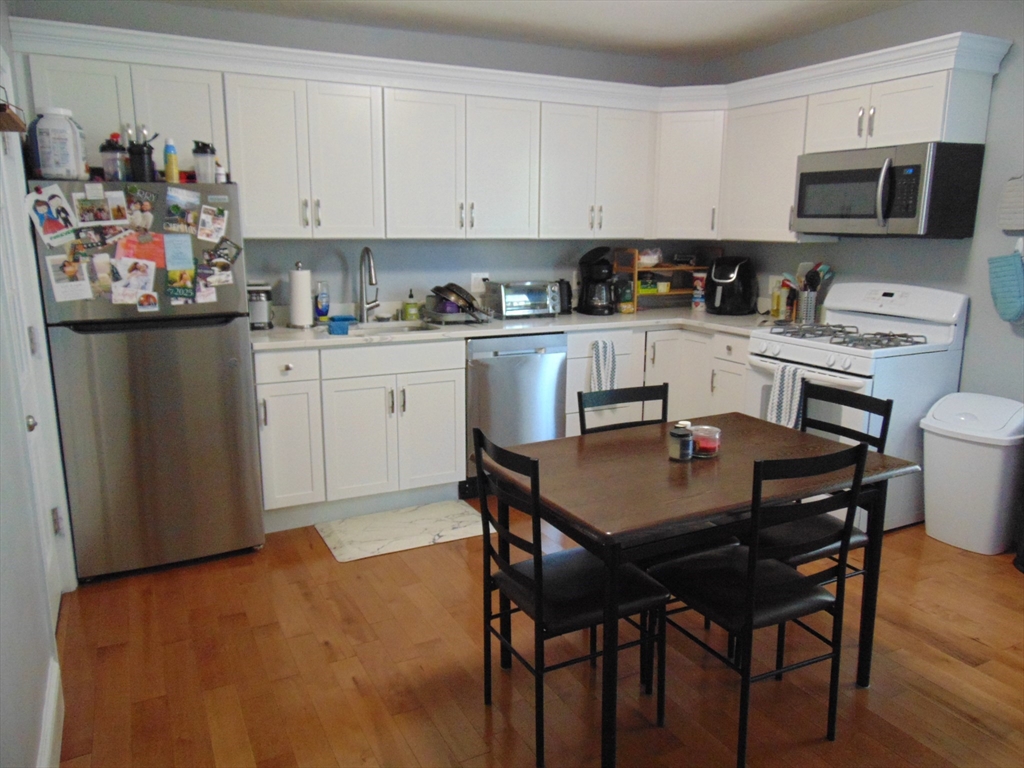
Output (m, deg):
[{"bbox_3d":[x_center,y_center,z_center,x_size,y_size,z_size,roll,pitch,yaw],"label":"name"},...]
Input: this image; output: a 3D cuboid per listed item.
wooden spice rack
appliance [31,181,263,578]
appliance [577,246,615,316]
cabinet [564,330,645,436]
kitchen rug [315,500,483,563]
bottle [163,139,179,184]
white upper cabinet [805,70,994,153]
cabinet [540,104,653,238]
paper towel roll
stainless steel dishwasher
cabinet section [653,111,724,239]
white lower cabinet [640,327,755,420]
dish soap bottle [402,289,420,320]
[{"bbox_3d":[1.005,-0.699,4.926,0.585,0.403,0.245,-5,13,-26],"label":"wooden spice rack"},{"bbox_3d":[-1.634,-0.064,3.372,0.745,1.635,0.760,-5,13,-26],"label":"appliance"},{"bbox_3d":[0.530,-0.657,4.691,0.190,0.410,0.230,-5,13,-26],"label":"appliance"},{"bbox_3d":[0.395,0.028,4.546,0.525,0.793,0.622,-5,13,-26],"label":"cabinet"},{"bbox_3d":[-0.527,0.699,3.597,0.777,0.012,0.470,-5,13,-26],"label":"kitchen rug"},{"bbox_3d":[-1.395,-0.917,3.008,0.055,0.185,0.055,-5,13,-26],"label":"bottle"},{"bbox_3d":[1.875,-1.308,3.646,0.319,0.300,0.763,-5,13,-26],"label":"white upper cabinet"},{"bbox_3d":[0.436,-1.258,4.491,0.771,0.746,0.313,-5,13,-26],"label":"cabinet"},{"bbox_3d":[-1.106,-0.469,3.901,0.143,0.332,0.143,-5,13,-26],"label":"paper towel roll"},{"bbox_3d":[-0.099,0.098,4.308,0.617,0.853,0.608,-5,13,-26],"label":"stainless steel dishwasher"},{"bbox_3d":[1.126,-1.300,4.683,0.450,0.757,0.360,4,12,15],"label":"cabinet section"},{"bbox_3d":[1.176,0.050,4.653,0.902,0.884,1.144,-5,13,-26],"label":"white lower cabinet"},{"bbox_3d":[-0.576,-0.450,4.236,0.085,0.172,0.062,-5,13,-26],"label":"dish soap bottle"}]

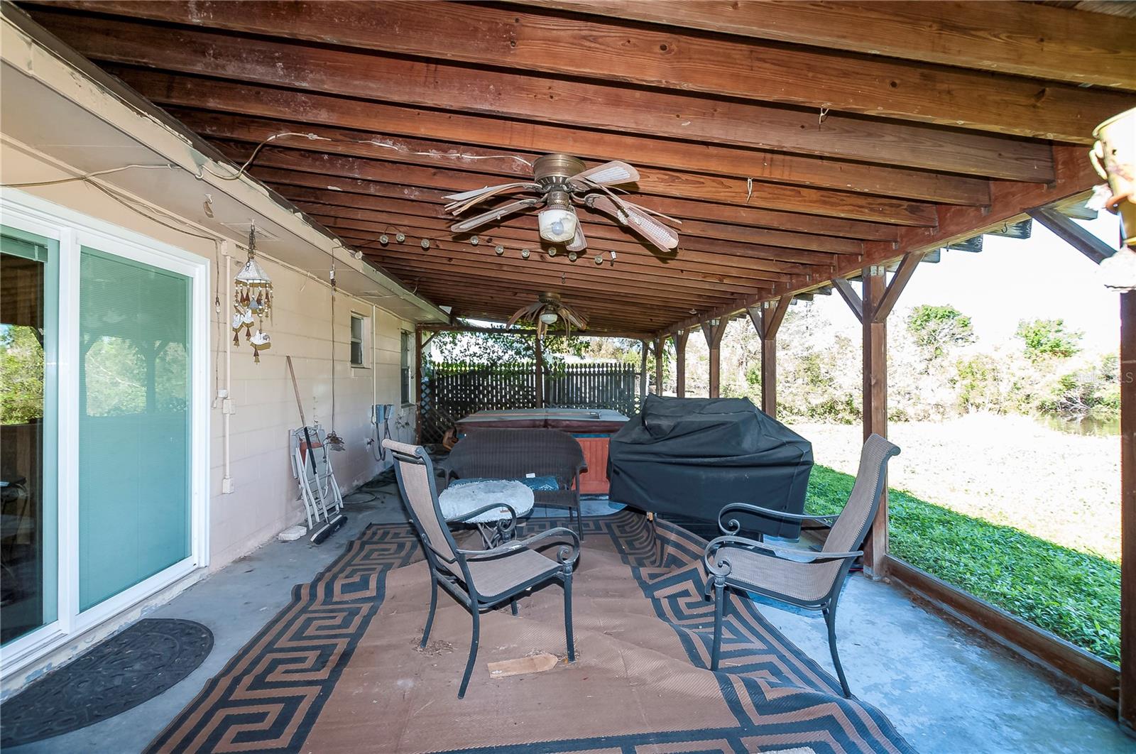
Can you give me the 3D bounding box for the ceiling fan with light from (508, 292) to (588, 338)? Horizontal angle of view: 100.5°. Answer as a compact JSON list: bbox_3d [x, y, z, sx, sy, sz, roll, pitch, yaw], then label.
[{"bbox_3d":[-0.243,-0.760,5.880,1.000,0.540,1.000,0,0,-2],"label":"ceiling fan with light"}]

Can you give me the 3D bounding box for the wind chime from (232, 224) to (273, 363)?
[{"bbox_3d":[-2.106,-0.564,3.160,0.240,0.920,0.240,0,0,-2],"label":"wind chime"}]

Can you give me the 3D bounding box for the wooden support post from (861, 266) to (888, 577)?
[{"bbox_3d":[2.064,0.302,3.165,0.097,2.067,0.097,0,0,-2],"label":"wooden support post"}]

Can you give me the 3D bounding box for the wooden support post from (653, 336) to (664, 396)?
[{"bbox_3d":[1.796,0.300,9.299,0.095,2.110,0.095,0,0,-2],"label":"wooden support post"}]

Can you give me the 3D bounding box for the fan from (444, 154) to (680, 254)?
[{"bbox_3d":[-0.033,-0.842,2.350,1.220,0.410,1.220,0,0,-2],"label":"fan"}]

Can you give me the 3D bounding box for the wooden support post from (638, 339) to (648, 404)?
[{"bbox_3d":[1.734,0.280,10.828,0.100,2.160,0.100,0,0,-2],"label":"wooden support post"}]

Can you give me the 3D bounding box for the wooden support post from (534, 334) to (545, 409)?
[{"bbox_3d":[-0.576,0.257,9.500,0.100,2.190,0.100,0,0,-2],"label":"wooden support post"}]

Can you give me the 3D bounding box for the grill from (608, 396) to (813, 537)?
[{"bbox_3d":[1.205,0.756,4.100,1.540,1.170,0.620,0,0,27],"label":"grill"}]

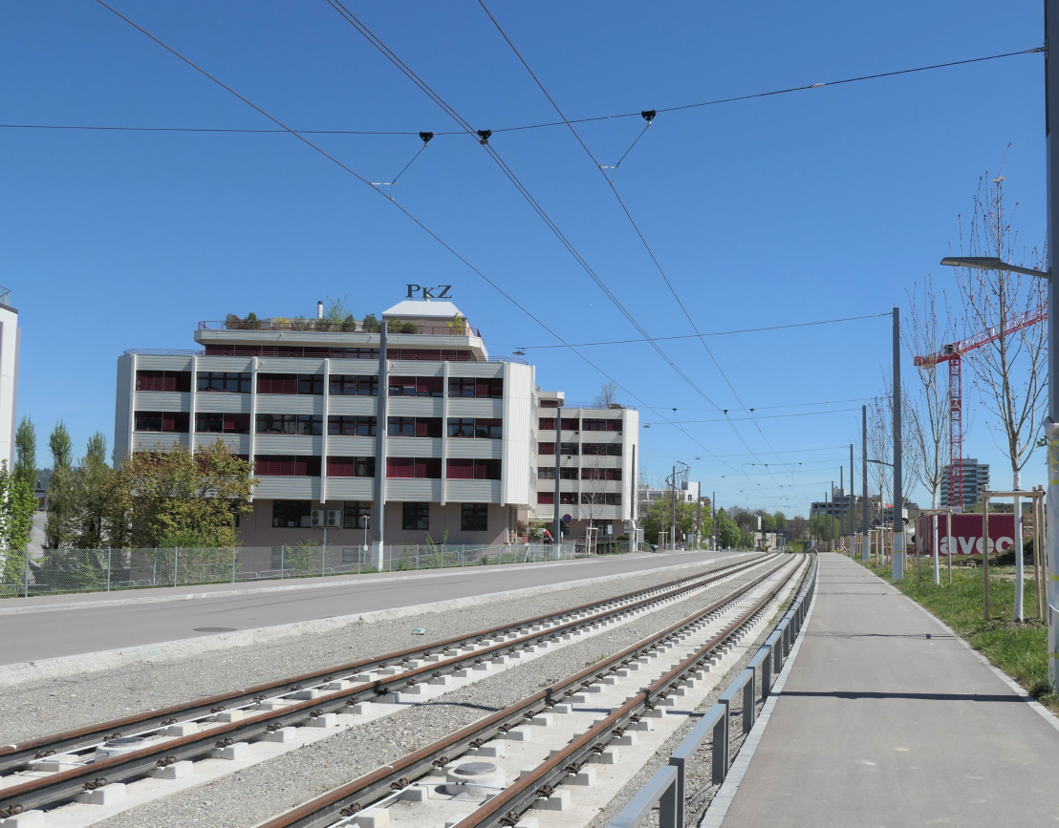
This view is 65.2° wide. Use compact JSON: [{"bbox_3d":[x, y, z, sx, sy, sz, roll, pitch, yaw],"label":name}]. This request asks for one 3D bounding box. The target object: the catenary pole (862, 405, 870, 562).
[{"bbox_3d":[22.853,4.698,56.400,0.360,10.563,0.360,-1,-6,19],"label":"catenary pole"}]

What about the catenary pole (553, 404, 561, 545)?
[{"bbox_3d":[1.947,4.832,58.300,0.360,10.620,0.360,-1,-6,19],"label":"catenary pole"}]

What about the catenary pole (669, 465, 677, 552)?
[{"bbox_3d":[18.097,11.886,104.000,0.360,10.532,0.360,-1,-6,19],"label":"catenary pole"}]

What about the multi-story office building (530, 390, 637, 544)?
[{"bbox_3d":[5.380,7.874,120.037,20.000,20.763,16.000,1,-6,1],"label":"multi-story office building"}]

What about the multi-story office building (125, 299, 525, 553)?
[{"bbox_3d":[-16.555,1.585,76.124,34.700,22.413,16.000,1,-6,1],"label":"multi-story office building"}]

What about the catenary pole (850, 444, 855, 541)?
[{"bbox_3d":[30.390,8.095,78.000,0.360,10.452,0.360,-1,-6,19],"label":"catenary pole"}]

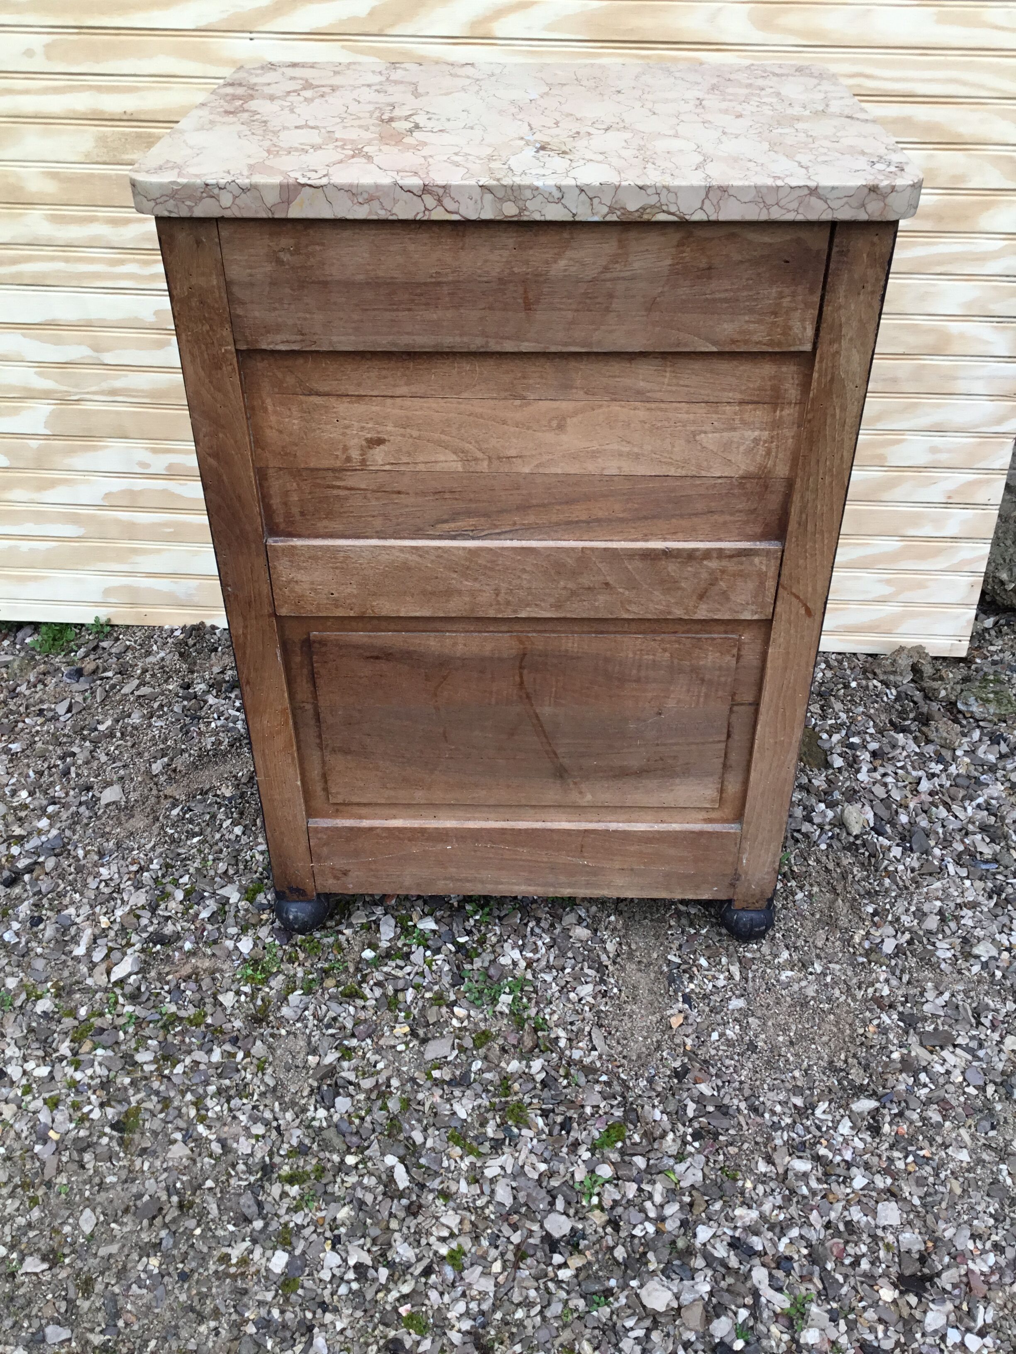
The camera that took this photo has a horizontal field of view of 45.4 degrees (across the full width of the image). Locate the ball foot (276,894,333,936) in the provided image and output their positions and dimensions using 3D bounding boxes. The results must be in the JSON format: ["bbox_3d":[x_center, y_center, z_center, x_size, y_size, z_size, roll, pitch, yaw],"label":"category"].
[{"bbox_3d":[-0.221,0.249,1.303,0.057,0.047,0.057,1,37,1],"label":"ball foot"}]

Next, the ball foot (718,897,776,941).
[{"bbox_3d":[0.255,0.255,1.291,0.057,0.047,0.057,1,37,1],"label":"ball foot"}]

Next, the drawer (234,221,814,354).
[{"bbox_3d":[0.014,-0.366,0.975,0.418,0.098,0.290,1,37,1],"label":"drawer"}]

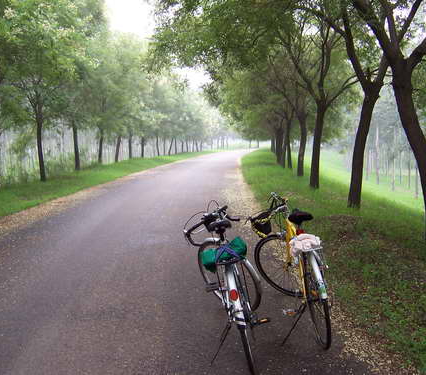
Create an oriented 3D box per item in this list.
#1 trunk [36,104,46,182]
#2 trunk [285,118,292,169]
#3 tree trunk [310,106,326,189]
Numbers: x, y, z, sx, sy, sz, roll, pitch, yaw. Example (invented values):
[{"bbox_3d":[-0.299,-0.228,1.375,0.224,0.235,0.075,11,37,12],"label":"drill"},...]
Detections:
[{"bbox_3d":[-6.282,-1.591,17.361,0.340,2.829,0.280,0,6,0],"label":"trunk"},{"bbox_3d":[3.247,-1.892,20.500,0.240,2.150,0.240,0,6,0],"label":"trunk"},{"bbox_3d":[3.239,-1.229,14.776,0.450,2.533,0.340,0,6,0],"label":"tree trunk"}]

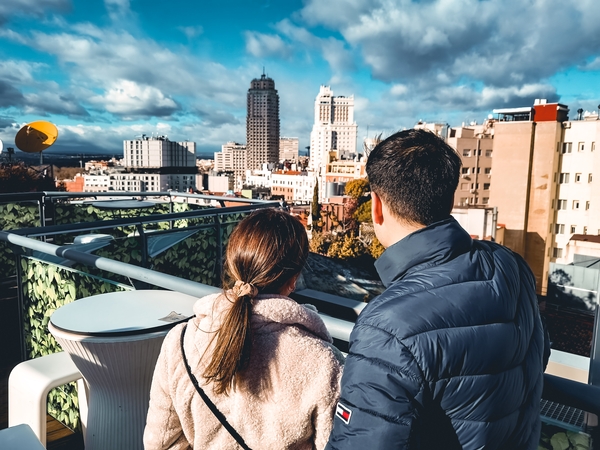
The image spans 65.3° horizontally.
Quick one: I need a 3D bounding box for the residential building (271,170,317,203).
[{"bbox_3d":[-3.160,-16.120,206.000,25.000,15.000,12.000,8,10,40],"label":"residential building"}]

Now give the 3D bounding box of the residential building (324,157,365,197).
[{"bbox_3d":[13.650,-13.320,143.000,14.000,13.500,11.000,5,8,27],"label":"residential building"}]

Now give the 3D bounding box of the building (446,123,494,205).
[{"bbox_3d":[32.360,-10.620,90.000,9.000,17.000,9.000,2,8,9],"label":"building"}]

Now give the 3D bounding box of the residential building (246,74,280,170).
[{"bbox_3d":[-44.970,-114.330,575.000,33.000,130.000,27.000,5,8,25],"label":"residential building"}]

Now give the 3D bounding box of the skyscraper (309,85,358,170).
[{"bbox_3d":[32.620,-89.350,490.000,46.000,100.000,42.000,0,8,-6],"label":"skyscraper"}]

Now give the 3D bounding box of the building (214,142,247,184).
[{"bbox_3d":[-77.710,-67.550,525.000,34.000,48.000,24.000,4,8,17],"label":"building"}]

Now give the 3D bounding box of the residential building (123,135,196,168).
[{"bbox_3d":[-98.480,-49.940,330.000,36.000,25.000,32.000,5,8,27],"label":"residential building"}]

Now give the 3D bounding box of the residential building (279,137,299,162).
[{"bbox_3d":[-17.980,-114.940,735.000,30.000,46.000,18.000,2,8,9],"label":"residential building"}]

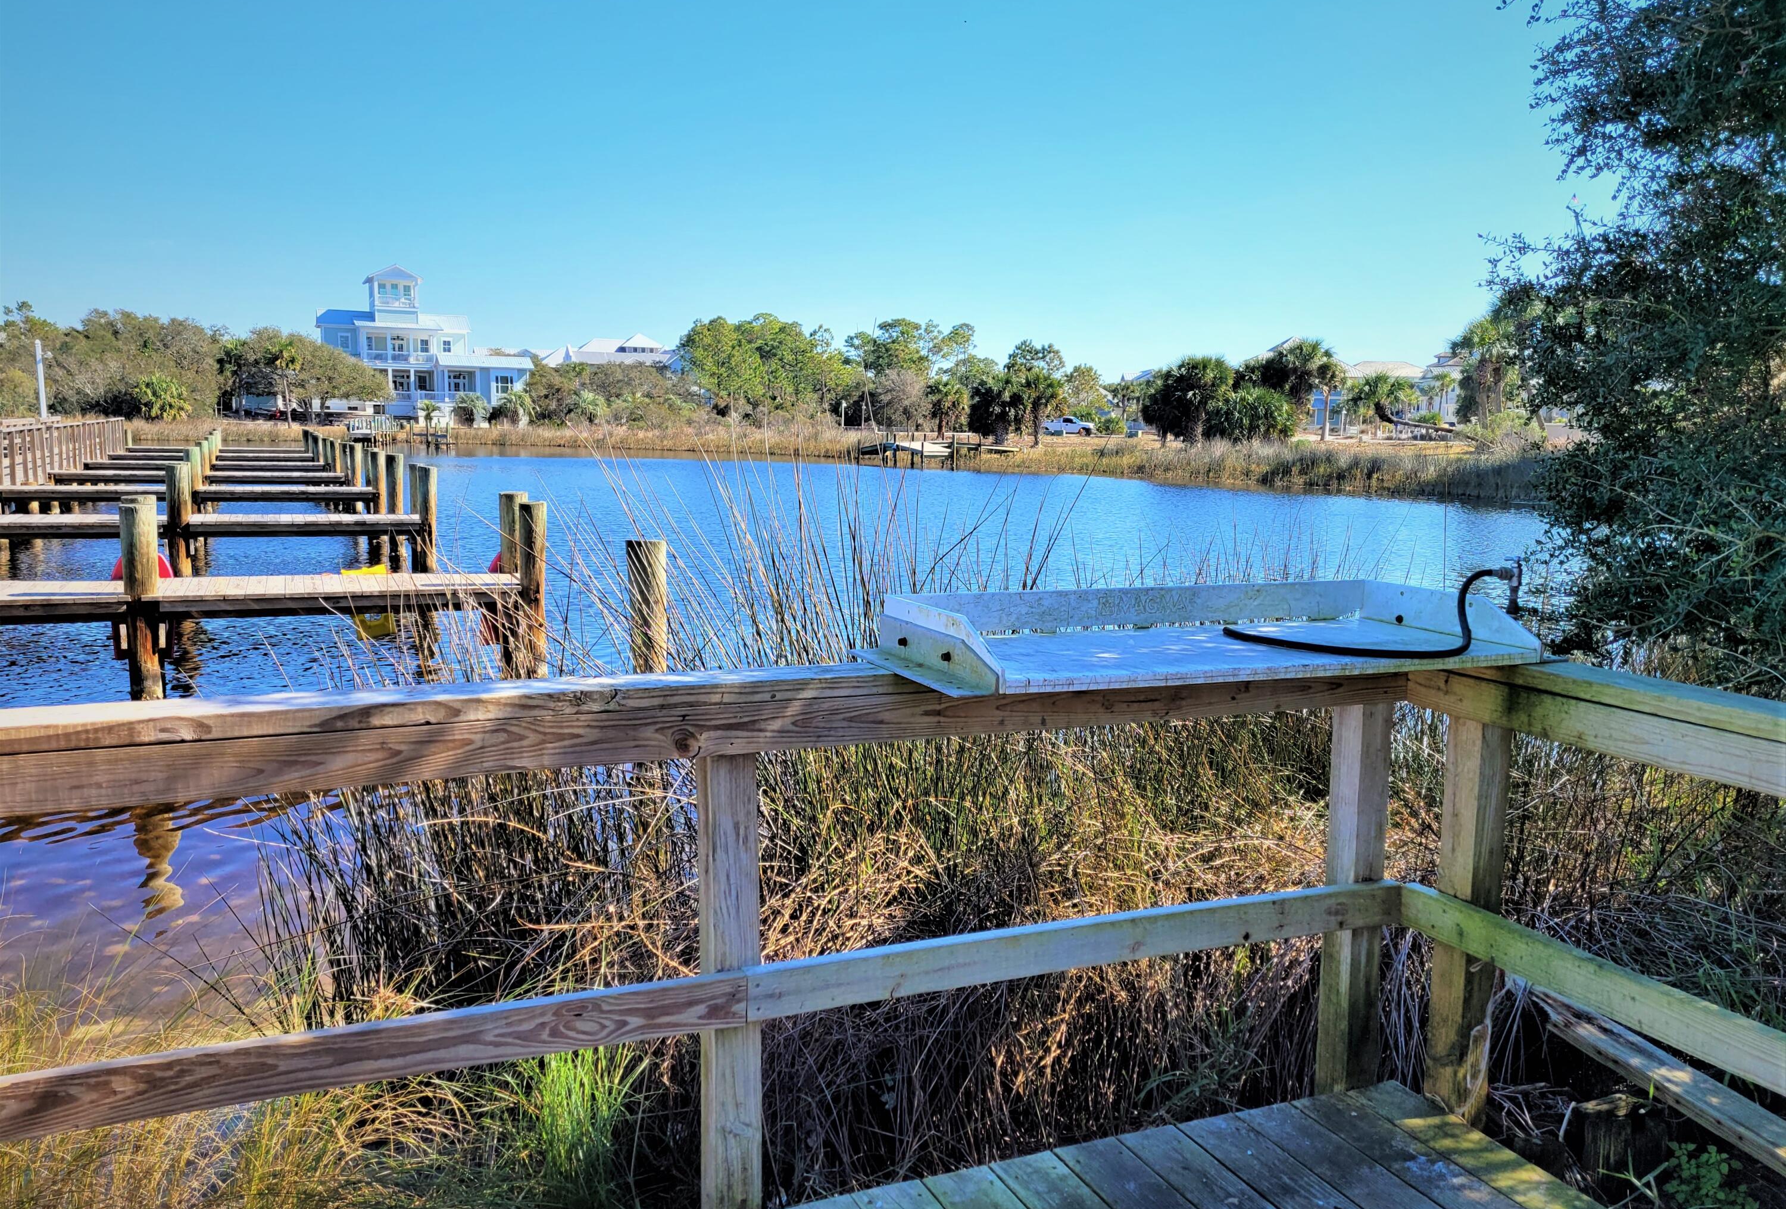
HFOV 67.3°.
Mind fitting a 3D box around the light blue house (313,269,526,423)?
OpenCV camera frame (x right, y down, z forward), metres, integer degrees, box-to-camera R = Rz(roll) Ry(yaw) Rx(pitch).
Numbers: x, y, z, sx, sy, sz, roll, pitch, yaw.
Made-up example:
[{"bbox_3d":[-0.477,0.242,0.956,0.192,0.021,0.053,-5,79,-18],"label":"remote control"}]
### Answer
[{"bbox_3d":[-41.314,-22.817,118.000,17.000,14.000,12.000,-5,9,-31],"label":"light blue house"}]

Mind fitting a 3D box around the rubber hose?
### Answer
[{"bbox_3d":[0.950,0.005,2.586,0.560,0.144,0.310,0,8,0],"label":"rubber hose"}]

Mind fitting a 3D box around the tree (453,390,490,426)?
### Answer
[{"bbox_3d":[-33.678,-15.601,107.000,2.837,3.059,2.837,0,8,0],"label":"tree"}]

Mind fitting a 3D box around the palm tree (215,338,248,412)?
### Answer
[{"bbox_3d":[-56.716,-19.308,115.000,2.697,6.934,2.697,0,8,0],"label":"palm tree"}]

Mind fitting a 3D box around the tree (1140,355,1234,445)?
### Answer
[{"bbox_3d":[16.685,-11.536,76.000,5.192,5.294,4.673,0,8,0],"label":"tree"}]

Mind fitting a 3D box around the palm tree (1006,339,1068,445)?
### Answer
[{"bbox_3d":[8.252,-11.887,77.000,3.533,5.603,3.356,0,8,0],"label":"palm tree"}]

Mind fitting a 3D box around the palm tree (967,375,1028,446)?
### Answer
[{"bbox_3d":[6.399,-11.849,82.000,3.595,4.348,3.595,0,8,0],"label":"palm tree"}]

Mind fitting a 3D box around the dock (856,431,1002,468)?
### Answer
[{"bbox_3d":[1.654,-6.924,60.000,6.600,1.700,4.800,3,8,18],"label":"dock"}]

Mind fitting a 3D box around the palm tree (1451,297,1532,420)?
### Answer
[{"bbox_3d":[33.924,-13.590,76.000,4.417,7.664,4.417,0,8,0],"label":"palm tree"}]

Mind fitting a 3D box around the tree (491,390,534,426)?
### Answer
[{"bbox_3d":[-30.621,-15.747,108.000,3.304,3.088,3.304,0,8,0],"label":"tree"}]

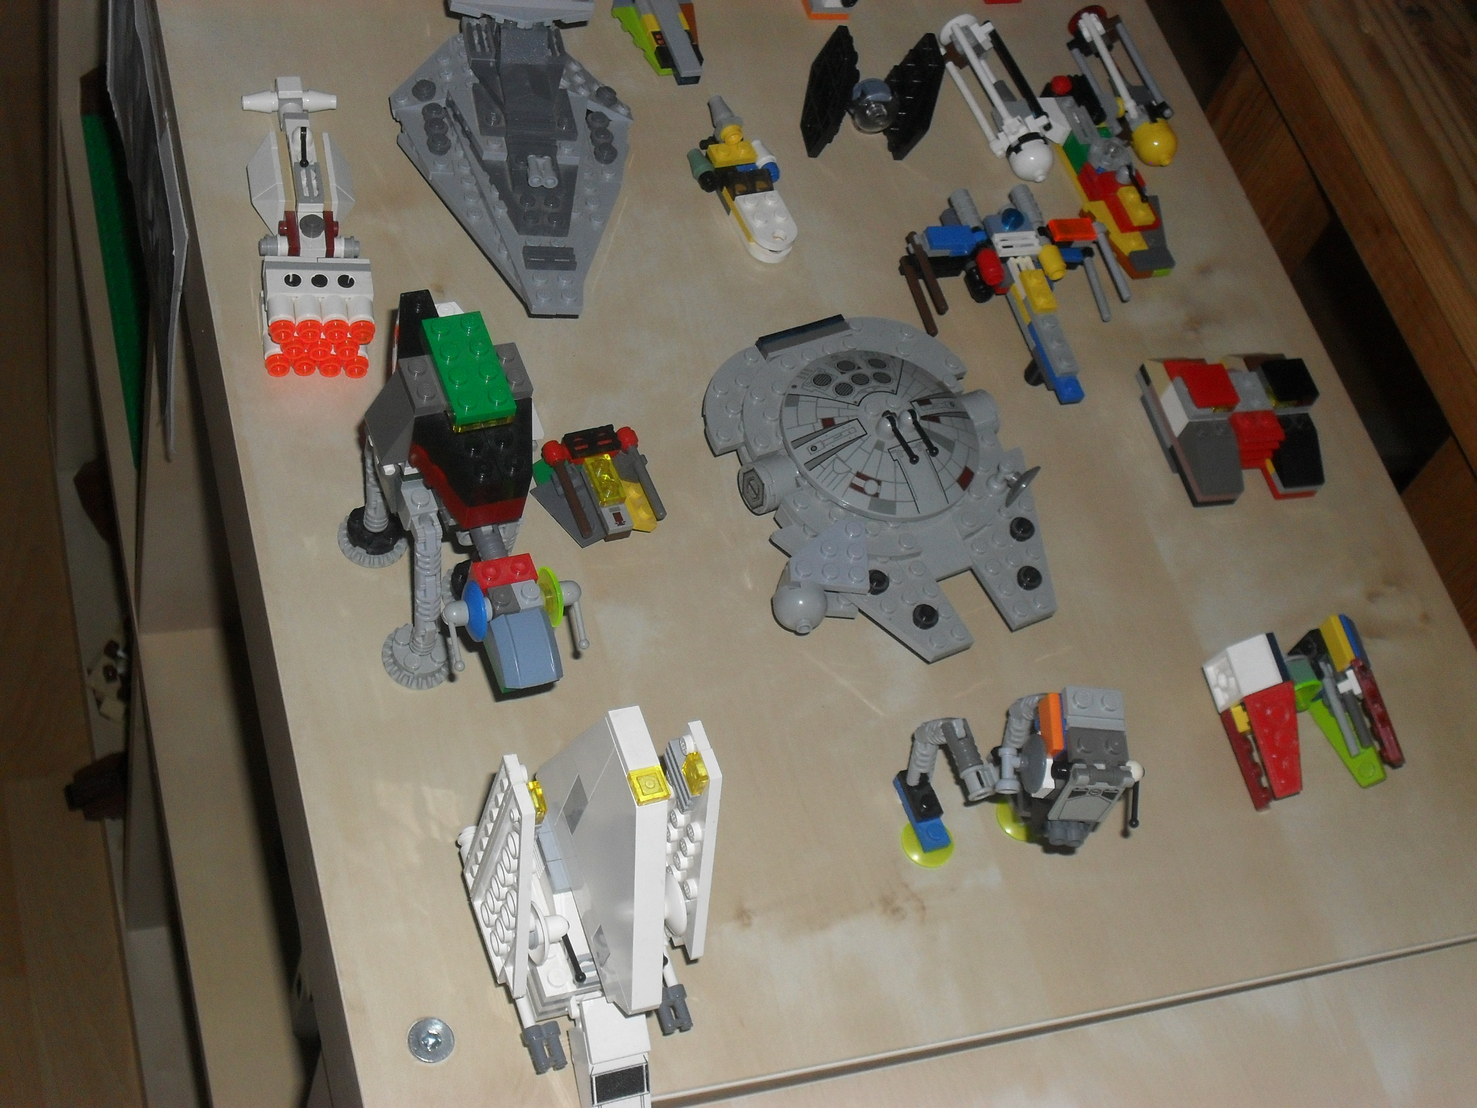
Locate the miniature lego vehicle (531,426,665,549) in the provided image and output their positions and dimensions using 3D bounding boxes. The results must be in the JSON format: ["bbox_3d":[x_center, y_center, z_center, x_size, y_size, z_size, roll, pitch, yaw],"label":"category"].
[{"bbox_3d":[-0.043,-0.020,0.631,0.037,0.019,0.033,-12,61,-21],"label":"miniature lego vehicle"}]

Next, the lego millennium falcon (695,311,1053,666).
[{"bbox_3d":[0.045,-0.027,0.643,0.103,0.043,0.122,-19,64,-24],"label":"lego millennium falcon"}]

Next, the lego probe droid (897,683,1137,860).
[{"bbox_3d":[0.081,0.063,0.587,0.063,0.053,0.040,-2,58,-15],"label":"lego probe droid"}]

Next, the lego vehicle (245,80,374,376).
[{"bbox_3d":[-0.136,-0.108,0.660,0.034,0.027,0.116,-3,58,-16],"label":"lego vehicle"}]

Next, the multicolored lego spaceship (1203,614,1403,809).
[{"bbox_3d":[0.174,0.048,0.639,0.056,0.023,0.052,-4,59,-17],"label":"multicolored lego spaceship"}]

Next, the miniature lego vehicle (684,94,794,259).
[{"bbox_3d":[0.001,-0.131,0.713,0.029,0.022,0.069,-13,62,-21],"label":"miniature lego vehicle"}]

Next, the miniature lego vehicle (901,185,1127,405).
[{"bbox_3d":[0.097,-0.087,0.702,0.073,0.031,0.082,-9,60,-20],"label":"miniature lego vehicle"}]

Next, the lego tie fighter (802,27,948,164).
[{"bbox_3d":[0.046,-0.158,0.725,0.035,0.050,0.033,-1,58,-15],"label":"lego tie fighter"}]

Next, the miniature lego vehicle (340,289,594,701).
[{"bbox_3d":[-0.073,-0.010,0.563,0.049,0.108,0.094,-12,61,-21],"label":"miniature lego vehicle"}]

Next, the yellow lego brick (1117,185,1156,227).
[{"bbox_3d":[0.140,-0.123,0.739,0.008,0.005,0.016,-14,62,-22],"label":"yellow lego brick"}]

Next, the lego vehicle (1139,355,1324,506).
[{"bbox_3d":[0.168,-0.045,0.700,0.057,0.019,0.057,-8,60,-19],"label":"lego vehicle"}]

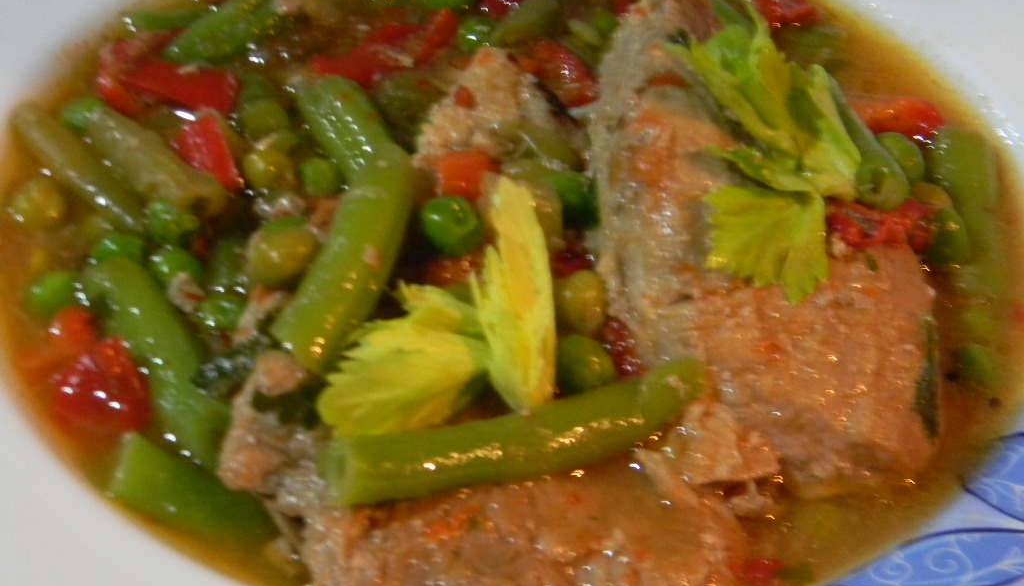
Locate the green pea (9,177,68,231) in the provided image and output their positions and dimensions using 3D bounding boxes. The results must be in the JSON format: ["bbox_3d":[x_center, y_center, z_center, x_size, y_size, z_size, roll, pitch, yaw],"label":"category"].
[{"bbox_3d":[-0.072,-0.013,0.371,0.009,0.009,0.009,4,42,0],"label":"green pea"}]

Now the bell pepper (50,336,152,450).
[{"bbox_3d":[-0.056,0.013,0.335,0.013,0.009,0.013,-3,43,-7],"label":"bell pepper"}]

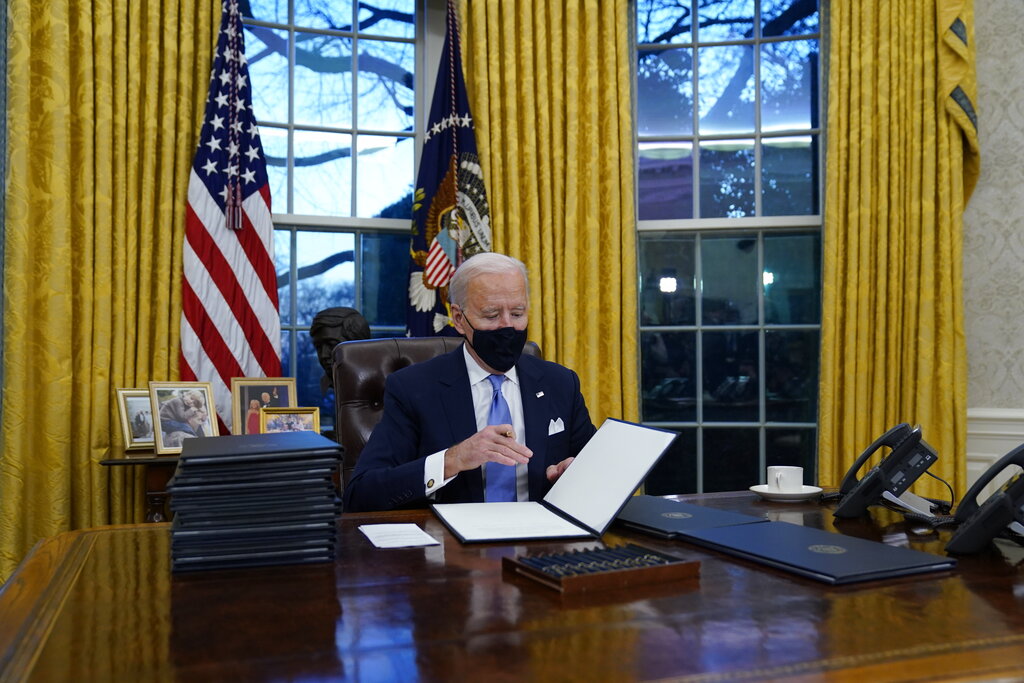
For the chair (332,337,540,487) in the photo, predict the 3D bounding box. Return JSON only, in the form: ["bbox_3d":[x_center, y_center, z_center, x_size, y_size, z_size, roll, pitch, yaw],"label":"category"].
[{"bbox_3d":[-0.110,0.583,2.150,0.660,1.210,0.700,0,-2,-19],"label":"chair"}]

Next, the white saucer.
[{"bbox_3d":[0.623,0.347,2.070,0.166,0.022,0.166,0,-2,0],"label":"white saucer"}]

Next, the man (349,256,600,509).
[{"bbox_3d":[-0.075,0.496,2.080,0.600,1.360,0.760,0,-2,-17],"label":"man"}]

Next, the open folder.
[{"bbox_3d":[0.066,0.256,1.765,0.395,0.192,0.370,0,-2,-14],"label":"open folder"}]

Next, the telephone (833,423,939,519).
[{"bbox_3d":[0.779,0.262,1.922,0.210,0.182,0.240,-1,-2,15],"label":"telephone"}]

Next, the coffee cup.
[{"bbox_3d":[0.616,0.319,2.060,0.081,0.064,0.103,-1,-2,35],"label":"coffee cup"}]

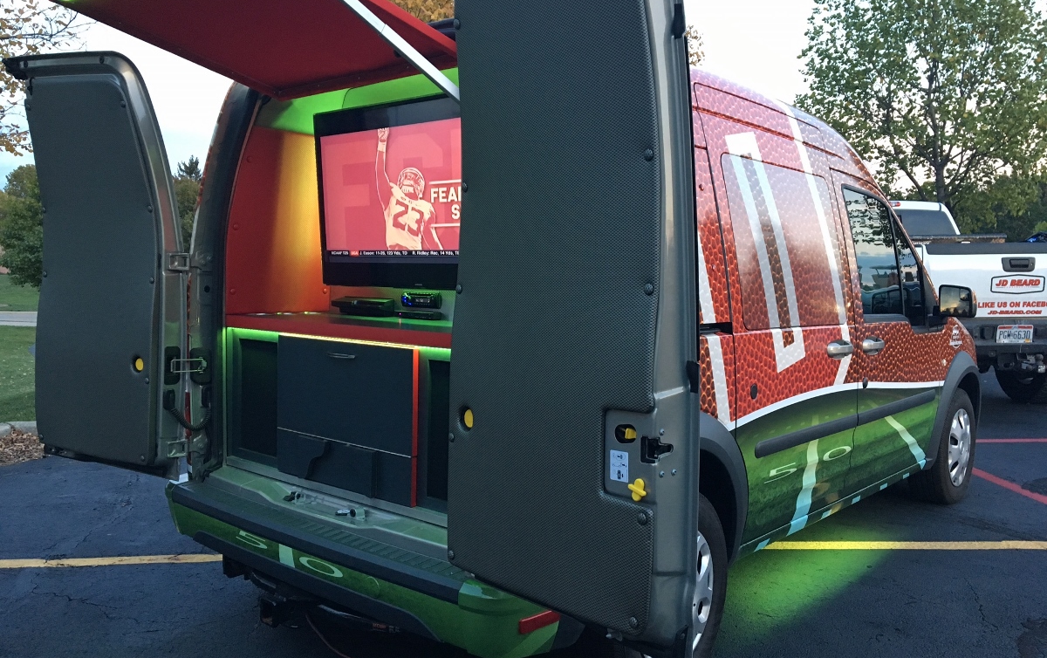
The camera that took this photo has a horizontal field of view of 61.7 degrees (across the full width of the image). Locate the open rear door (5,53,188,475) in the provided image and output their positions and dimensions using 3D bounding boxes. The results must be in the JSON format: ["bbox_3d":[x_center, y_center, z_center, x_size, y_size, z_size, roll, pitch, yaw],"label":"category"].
[{"bbox_3d":[-1.565,-0.230,3.219,0.780,1.480,0.210,3,4,29],"label":"open rear door"}]

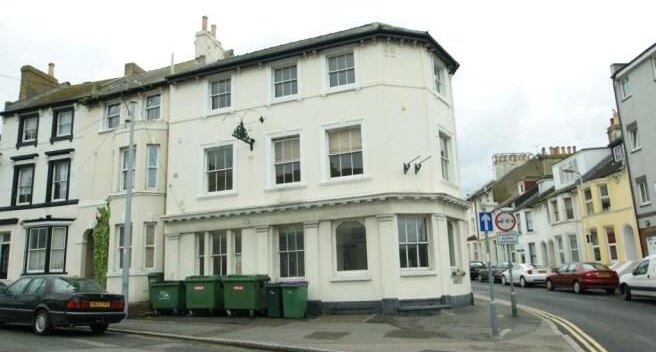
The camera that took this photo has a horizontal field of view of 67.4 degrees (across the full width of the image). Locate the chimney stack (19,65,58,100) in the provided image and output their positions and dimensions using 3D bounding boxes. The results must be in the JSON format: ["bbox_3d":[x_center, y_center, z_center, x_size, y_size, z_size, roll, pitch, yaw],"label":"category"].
[{"bbox_3d":[-14.945,-4.782,25.473,0.580,2.350,1.750,-7,-12,21],"label":"chimney stack"}]

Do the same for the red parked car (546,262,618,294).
[{"bbox_3d":[12.134,4.890,23.562,1.700,1.410,4.400,-2,-11,1],"label":"red parked car"}]

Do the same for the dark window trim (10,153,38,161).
[{"bbox_3d":[-13.806,-0.822,22.492,1.800,0.180,0.240,-7,-12,21],"label":"dark window trim"}]

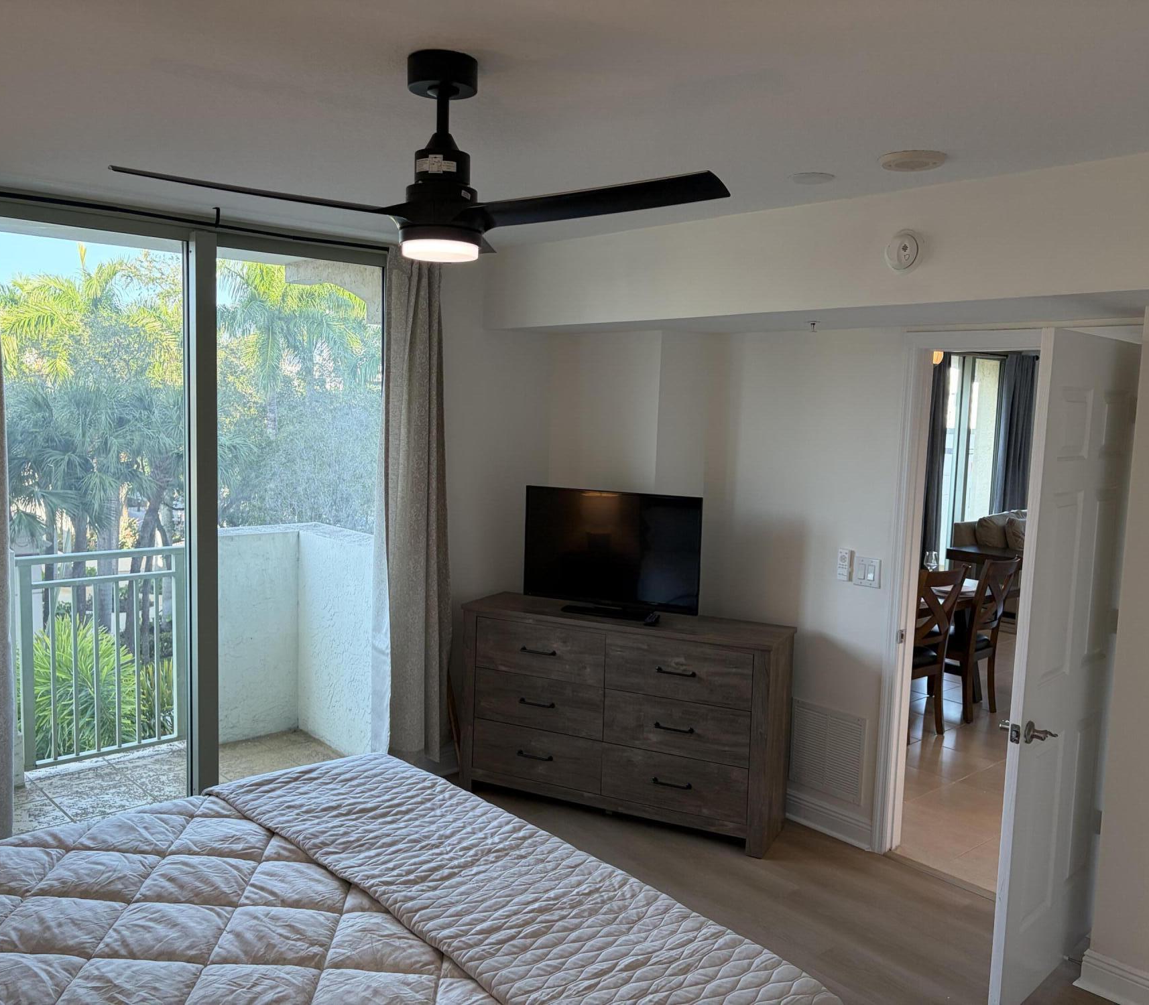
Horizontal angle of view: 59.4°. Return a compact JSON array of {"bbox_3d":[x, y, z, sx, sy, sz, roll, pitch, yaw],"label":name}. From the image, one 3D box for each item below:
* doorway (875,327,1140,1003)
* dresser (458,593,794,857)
[{"bbox_3d":[1.344,0.456,3.590,0.941,2.177,0.969,-3,7,-42],"label":"doorway"},{"bbox_3d":[0.213,0.964,4.650,1.489,0.887,0.422,5,6,26],"label":"dresser"}]

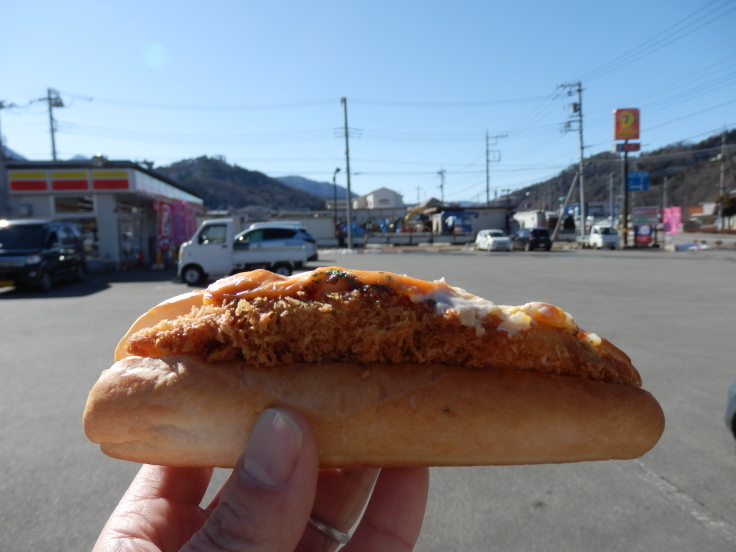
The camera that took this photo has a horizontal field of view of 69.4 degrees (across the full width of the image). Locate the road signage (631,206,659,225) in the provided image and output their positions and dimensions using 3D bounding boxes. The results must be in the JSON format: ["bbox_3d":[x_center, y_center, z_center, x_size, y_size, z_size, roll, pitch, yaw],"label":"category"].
[{"bbox_3d":[21.092,-4.587,40.500,2.000,1.330,0.150,-1,5,8],"label":"road signage"}]

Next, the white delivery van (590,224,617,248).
[{"bbox_3d":[17.302,-2.897,40.000,1.475,1.800,3.350,-2,5,-7],"label":"white delivery van"}]

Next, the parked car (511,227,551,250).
[{"bbox_3d":[11.557,-2.631,37.800,1.680,1.620,3.750,-2,5,-5],"label":"parked car"}]

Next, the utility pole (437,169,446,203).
[{"bbox_3d":[13.600,-13.308,98.253,1.850,12.771,1.300,-1,5,0],"label":"utility pole"}]

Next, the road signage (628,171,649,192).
[{"bbox_3d":[27.626,-9.635,54.423,2.300,1.980,0.120,-1,5,0],"label":"road signage"}]

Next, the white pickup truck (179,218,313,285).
[{"bbox_3d":[-3.413,-0.719,14.750,3.395,1.780,1.475,-2,5,-2],"label":"white pickup truck"}]

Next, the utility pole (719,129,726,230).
[{"bbox_3d":[39.274,-10.657,59.000,0.380,11.400,0.380,-2,5,0],"label":"utility pole"}]

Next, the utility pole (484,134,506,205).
[{"bbox_3d":[16.154,-11.231,67.322,2.750,13.663,0.900,-1,5,0],"label":"utility pole"}]

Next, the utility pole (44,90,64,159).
[{"bbox_3d":[-24.374,-8.162,41.941,1.600,12.869,1.200,-1,5,0],"label":"utility pole"}]

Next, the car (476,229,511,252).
[{"bbox_3d":[8.767,-2.539,37.177,1.475,1.530,3.395,-1,5,-5],"label":"car"}]

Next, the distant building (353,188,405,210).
[{"bbox_3d":[1.640,-9.604,83.000,7.200,8.200,7.500,-3,5,-20],"label":"distant building"}]

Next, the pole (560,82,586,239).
[{"bbox_3d":[18.198,-9.912,47.365,2.300,14.270,1.000,-1,5,0],"label":"pole"}]

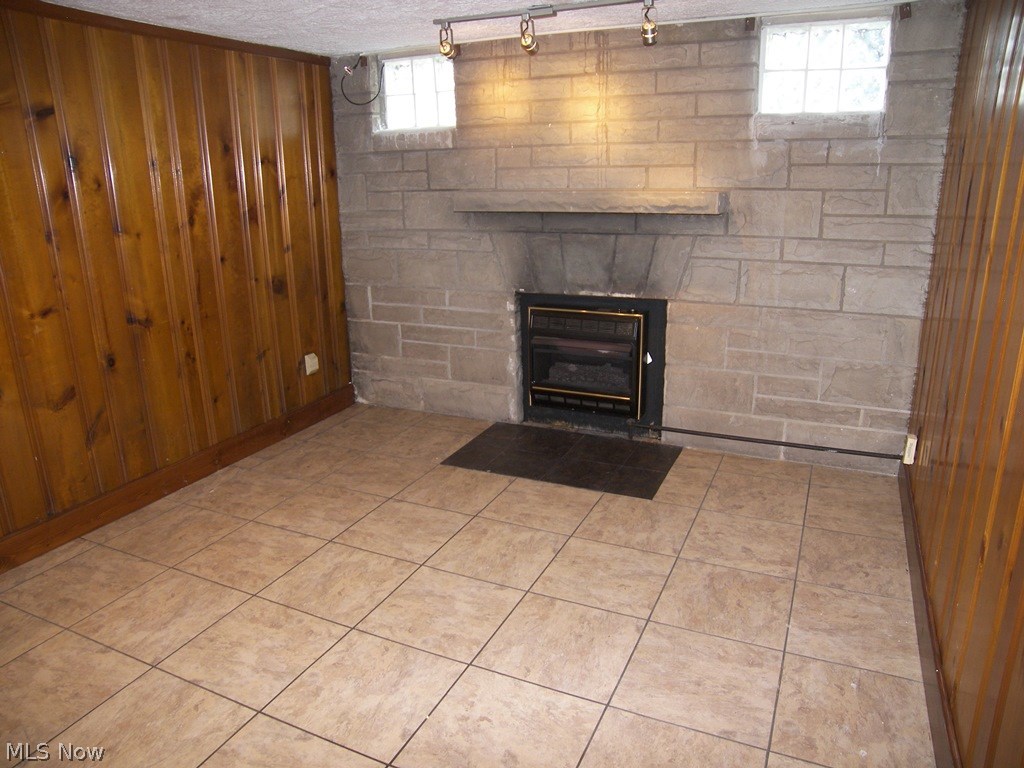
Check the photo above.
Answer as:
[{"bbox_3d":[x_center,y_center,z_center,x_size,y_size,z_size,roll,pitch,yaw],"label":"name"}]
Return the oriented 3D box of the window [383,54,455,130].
[{"bbox_3d":[-0.549,-1.701,4.142,0.519,0.400,0.091,7,18,24],"label":"window"}]

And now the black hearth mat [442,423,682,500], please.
[{"bbox_3d":[0.292,0.385,3.864,1.135,0.011,0.719,7,18,24],"label":"black hearth mat"}]

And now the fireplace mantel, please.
[{"bbox_3d":[0.379,-0.957,3.707,1.433,0.114,0.223,7,18,24],"label":"fireplace mantel"}]

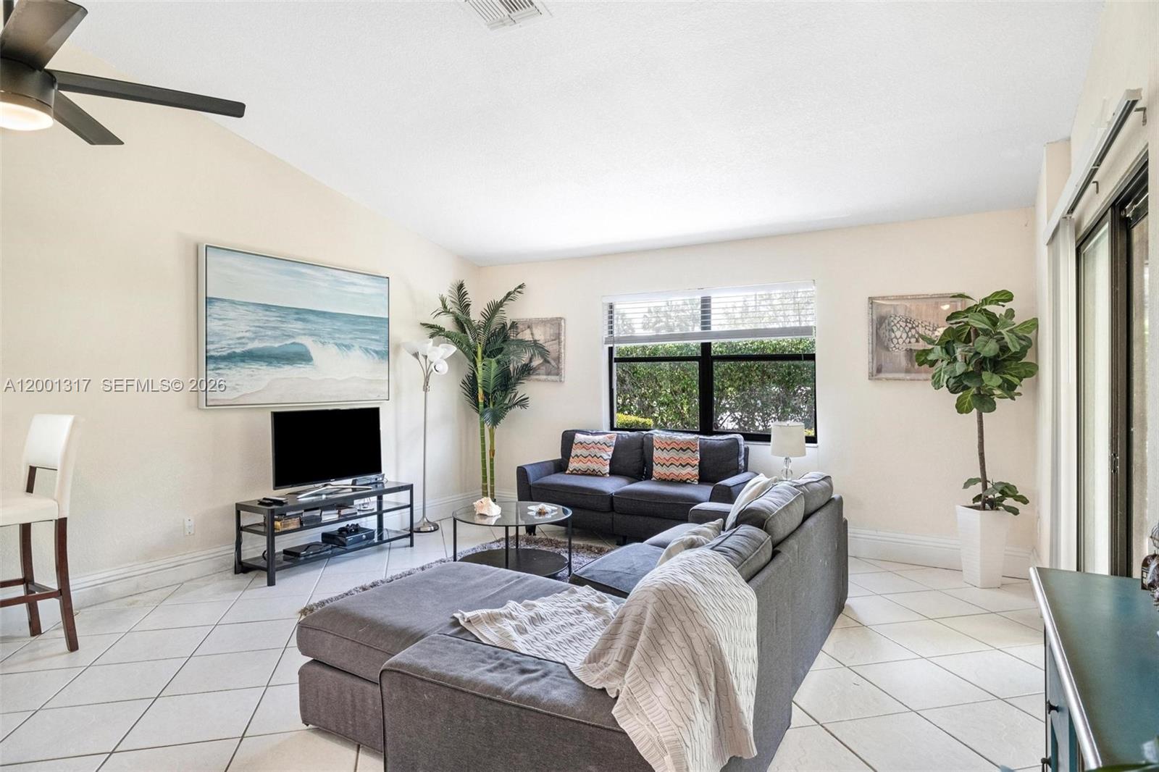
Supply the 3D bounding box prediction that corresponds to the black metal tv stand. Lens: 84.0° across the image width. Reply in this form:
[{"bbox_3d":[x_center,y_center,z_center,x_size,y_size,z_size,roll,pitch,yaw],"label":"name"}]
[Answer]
[{"bbox_3d":[-1.787,1.013,4.654,0.394,0.486,1.184,0,0,33],"label":"black metal tv stand"}]

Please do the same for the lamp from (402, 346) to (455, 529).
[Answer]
[{"bbox_3d":[-1.312,0.432,5.652,0.430,1.650,0.440,0,0,31],"label":"lamp"}]

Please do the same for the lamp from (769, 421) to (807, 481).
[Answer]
[{"bbox_3d":[1.489,0.477,4.587,0.245,0.445,0.245,0,0,31],"label":"lamp"}]

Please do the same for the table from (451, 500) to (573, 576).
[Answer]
[{"bbox_3d":[-0.437,1.030,4.191,0.795,0.410,0.795,0,0,0],"label":"table"}]

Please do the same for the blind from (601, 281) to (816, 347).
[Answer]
[{"bbox_3d":[0.992,-0.585,5.338,1.824,0.432,0.070,0,0,31],"label":"blind"}]

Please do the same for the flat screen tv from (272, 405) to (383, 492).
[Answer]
[{"bbox_3d":[-1.807,0.441,4.660,0.110,0.525,0.915,0,0,31],"label":"flat screen tv"}]

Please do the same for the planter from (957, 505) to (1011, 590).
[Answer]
[{"bbox_3d":[2.552,1.011,4.069,0.207,0.487,0.207,0,0,6],"label":"planter"}]

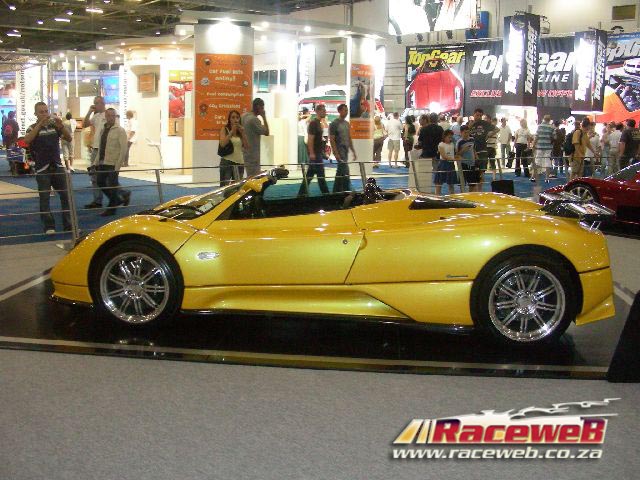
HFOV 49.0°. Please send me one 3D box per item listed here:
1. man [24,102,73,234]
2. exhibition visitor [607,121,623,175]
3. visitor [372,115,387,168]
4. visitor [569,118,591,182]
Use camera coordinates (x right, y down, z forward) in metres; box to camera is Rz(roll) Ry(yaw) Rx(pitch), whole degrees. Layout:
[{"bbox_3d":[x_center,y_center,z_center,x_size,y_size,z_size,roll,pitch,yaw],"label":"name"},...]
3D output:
[{"bbox_3d":[-3.702,-0.987,9.580,0.640,1.750,0.460,-2,10,-14],"label":"man"},{"bbox_3d":[8.451,-2.590,20.162,0.460,1.630,0.360,-3,11,-24],"label":"exhibition visitor"},{"bbox_3d":[1.936,-3.196,22.858,0.500,1.680,0.400,5,10,20],"label":"visitor"},{"bbox_3d":[6.890,-2.405,18.654,0.500,1.720,0.480,1,10,0],"label":"visitor"}]

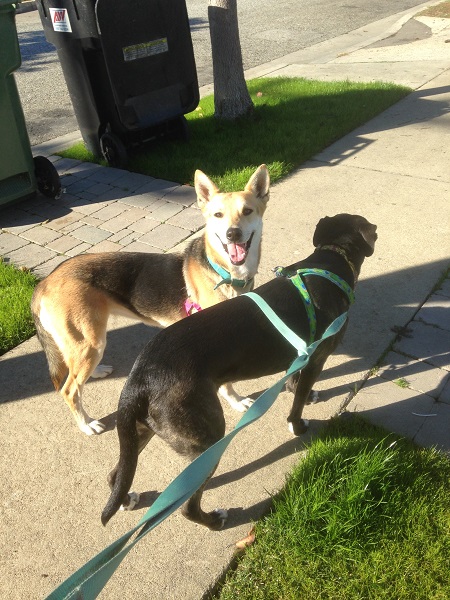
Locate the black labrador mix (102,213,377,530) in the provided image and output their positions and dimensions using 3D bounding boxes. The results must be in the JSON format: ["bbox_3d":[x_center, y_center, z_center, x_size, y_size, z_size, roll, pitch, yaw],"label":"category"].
[{"bbox_3d":[0.079,0.195,1.591,1.030,0.650,0.290,-25,40,-30],"label":"black labrador mix"}]

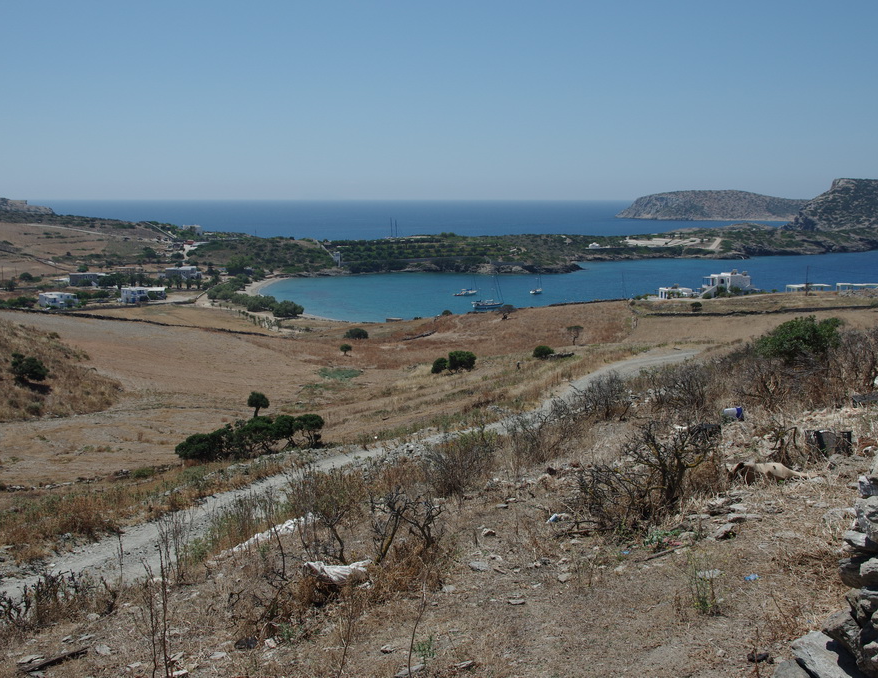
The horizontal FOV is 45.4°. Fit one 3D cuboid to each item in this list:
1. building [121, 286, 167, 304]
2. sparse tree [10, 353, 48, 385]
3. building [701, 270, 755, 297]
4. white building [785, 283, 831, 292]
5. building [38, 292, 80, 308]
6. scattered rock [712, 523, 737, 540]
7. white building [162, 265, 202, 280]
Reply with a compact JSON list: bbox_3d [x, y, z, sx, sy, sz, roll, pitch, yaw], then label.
[{"bbox_3d":[-138.970,-20.590,495.470,21.500,7.000,10.500,-3,8,-18],"label":"building"},{"bbox_3d":[-50.210,3.570,128.490,4.200,3.800,3.900,-3,8,-21],"label":"sparse tree"},{"bbox_3d":[79.520,-15.330,288.860,11.800,6.600,9.000,-1,8,-9],"label":"building"},{"bbox_3d":[121.384,-16.918,345.000,15.000,3.100,6.500,0,8,0],"label":"white building"},{"bbox_3d":[-169.200,-17.190,467.000,14.000,6.200,11.000,-6,9,-35],"label":"building"},{"bbox_3d":[1.930,1.301,7.100,0.175,0.090,0.160,0,8,0],"label":"scattered rock"},{"bbox_3d":[-152.000,-39.320,620.440,22.500,6.800,11.000,0,8,-3],"label":"white building"}]

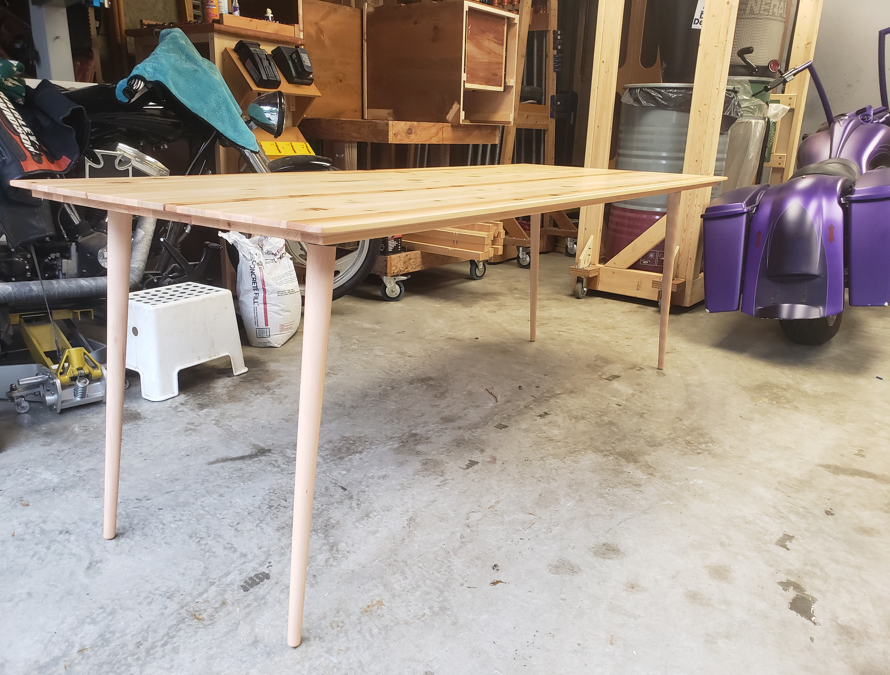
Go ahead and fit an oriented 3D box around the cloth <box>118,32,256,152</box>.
[{"bbox_3d":[-0.955,-0.916,2.518,0.451,0.421,0.412,-1,17,-11],"label":"cloth"}]

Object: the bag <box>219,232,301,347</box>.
[{"bbox_3d":[-0.751,-0.208,2.786,0.284,0.451,0.206,-3,17,-15],"label":"bag"}]

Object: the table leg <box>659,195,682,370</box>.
[{"bbox_3d":[0.830,-0.205,2.515,0.049,0.712,0.049,13,27,33],"label":"table leg"}]

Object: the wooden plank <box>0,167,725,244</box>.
[{"bbox_3d":[0.088,-0.417,1.850,0.832,0.029,1.998,13,20,33],"label":"wooden plank"}]

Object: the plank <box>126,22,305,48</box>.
[{"bbox_3d":[-1.219,-1.594,3.623,0.715,0.039,0.566,13,20,33],"label":"plank"}]

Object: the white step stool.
[{"bbox_3d":[-0.933,-0.005,2.345,0.248,0.302,0.408,12,20,31],"label":"white step stool"}]

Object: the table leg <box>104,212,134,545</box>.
[{"bbox_3d":[-0.676,0.081,1.395,0.049,0.718,0.049,13,13,33],"label":"table leg"}]

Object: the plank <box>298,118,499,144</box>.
[{"bbox_3d":[-0.235,-1.154,3.826,0.647,0.107,1.020,13,20,33],"label":"plank"}]

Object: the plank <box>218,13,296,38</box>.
[{"bbox_3d":[-0.933,-1.562,3.395,0.020,0.050,0.449,13,20,33],"label":"plank"}]

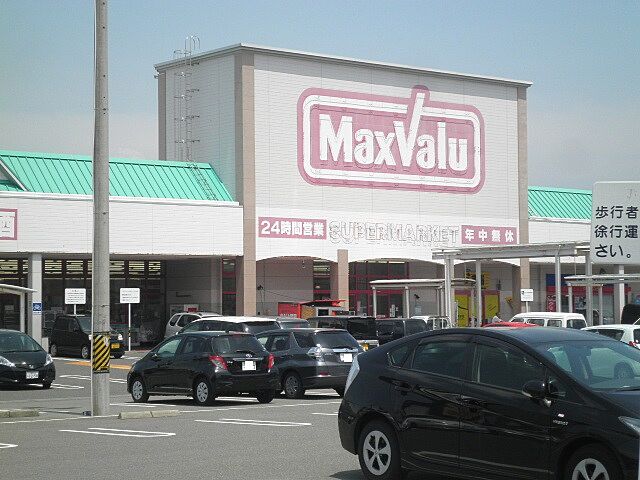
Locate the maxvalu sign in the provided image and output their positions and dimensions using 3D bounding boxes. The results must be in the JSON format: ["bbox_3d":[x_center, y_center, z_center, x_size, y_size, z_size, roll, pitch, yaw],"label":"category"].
[{"bbox_3d":[3.926,-5.189,67.572,12.704,5.391,0.200,1,-3,-39],"label":"maxvalu sign"}]

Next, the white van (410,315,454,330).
[{"bbox_3d":[4.800,3.805,51.350,1.475,1.770,3.395,1,-3,-39],"label":"white van"}]

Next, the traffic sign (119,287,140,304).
[{"bbox_3d":[-7.648,2.269,54.582,0.946,0.622,0.050,1,-3,-39],"label":"traffic sign"}]

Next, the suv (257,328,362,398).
[{"bbox_3d":[-0.744,2.921,31.876,1.695,1.540,4.410,1,-3,-39],"label":"suv"}]

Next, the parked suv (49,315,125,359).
[{"bbox_3d":[-8.728,3.641,50.982,1.475,1.640,3.395,1,-3,-40],"label":"parked suv"}]

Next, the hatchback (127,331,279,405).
[{"bbox_3d":[-2.573,2.701,28.675,1.695,1.500,3.885,1,-3,-39],"label":"hatchback"}]

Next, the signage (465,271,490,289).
[{"bbox_3d":[8.530,2.168,72.352,1.891,0.906,0.100,1,-3,-39],"label":"signage"}]

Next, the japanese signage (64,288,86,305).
[{"bbox_3d":[-9.527,2.215,52.782,0.933,0.637,0.050,1,-3,-39],"label":"japanese signage"}]

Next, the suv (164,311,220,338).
[{"bbox_3d":[-4.650,3.766,54.500,1.560,1.670,3.650,1,-3,-39],"label":"suv"}]

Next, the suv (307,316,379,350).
[{"bbox_3d":[0.350,3.433,46.000,1.475,1.650,3.395,1,-3,-39],"label":"suv"}]

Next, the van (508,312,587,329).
[{"bbox_3d":[8.540,3.710,51.600,1.480,1.880,3.400,2,-4,-38],"label":"van"}]

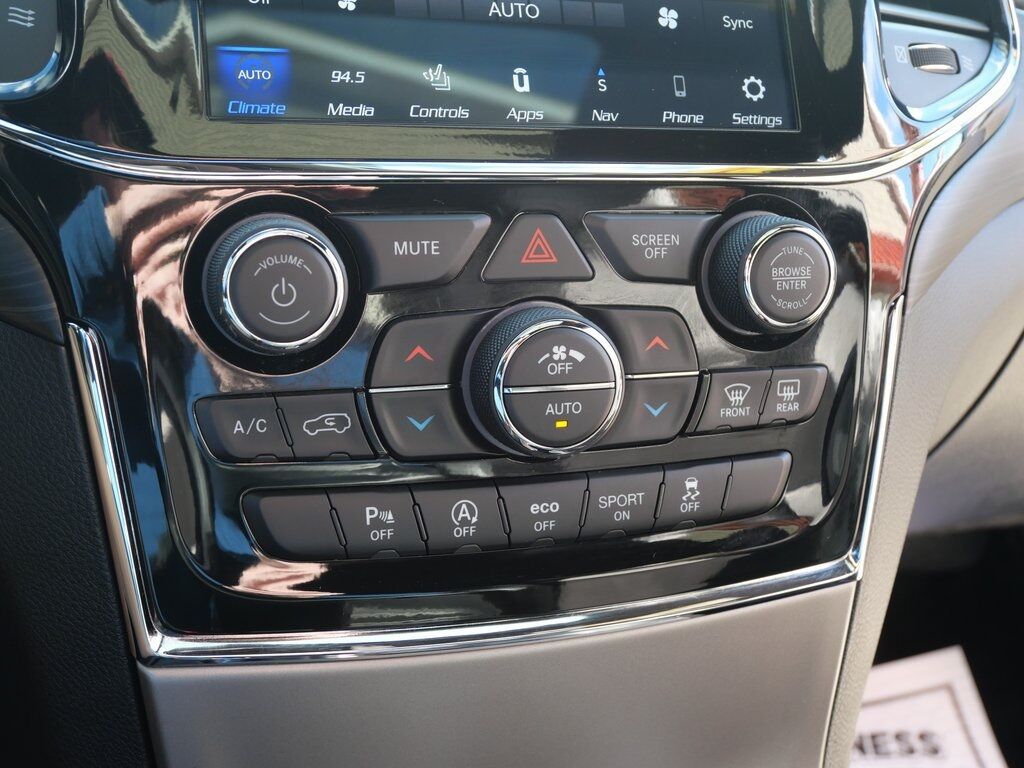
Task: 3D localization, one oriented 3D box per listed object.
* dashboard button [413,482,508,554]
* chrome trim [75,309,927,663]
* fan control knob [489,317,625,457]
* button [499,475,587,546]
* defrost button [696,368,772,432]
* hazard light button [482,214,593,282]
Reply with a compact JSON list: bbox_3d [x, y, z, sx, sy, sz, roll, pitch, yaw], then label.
[{"bbox_3d":[-0.014,0.037,0.330,0.028,0.020,0.007,-3,5,-19],"label":"dashboard button"},{"bbox_3d":[0.006,0.024,0.340,0.245,0.096,0.021,-3,8,-19],"label":"chrome trim"},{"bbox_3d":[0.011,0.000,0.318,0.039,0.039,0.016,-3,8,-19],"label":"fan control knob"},{"bbox_3d":[0.009,0.036,0.338,0.026,0.020,0.007,-3,5,-19],"label":"button"},{"bbox_3d":[0.067,0.005,0.355,0.026,0.018,0.007,-3,8,-19],"label":"defrost button"},{"bbox_3d":[0.007,-0.038,0.329,0.033,0.018,0.007,-3,8,-19],"label":"hazard light button"}]

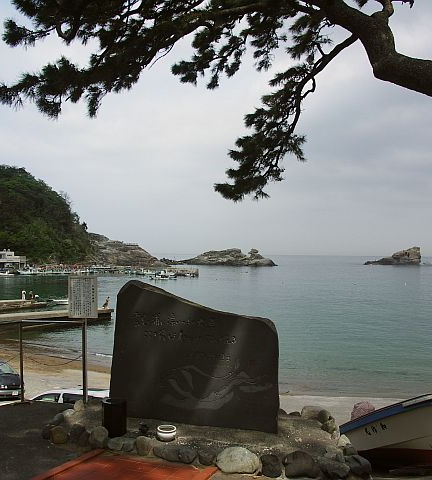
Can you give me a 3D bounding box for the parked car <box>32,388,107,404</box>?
[{"bbox_3d":[-5.300,6.350,19.400,4.450,1.460,1.700,0,-2,10],"label":"parked car"}]

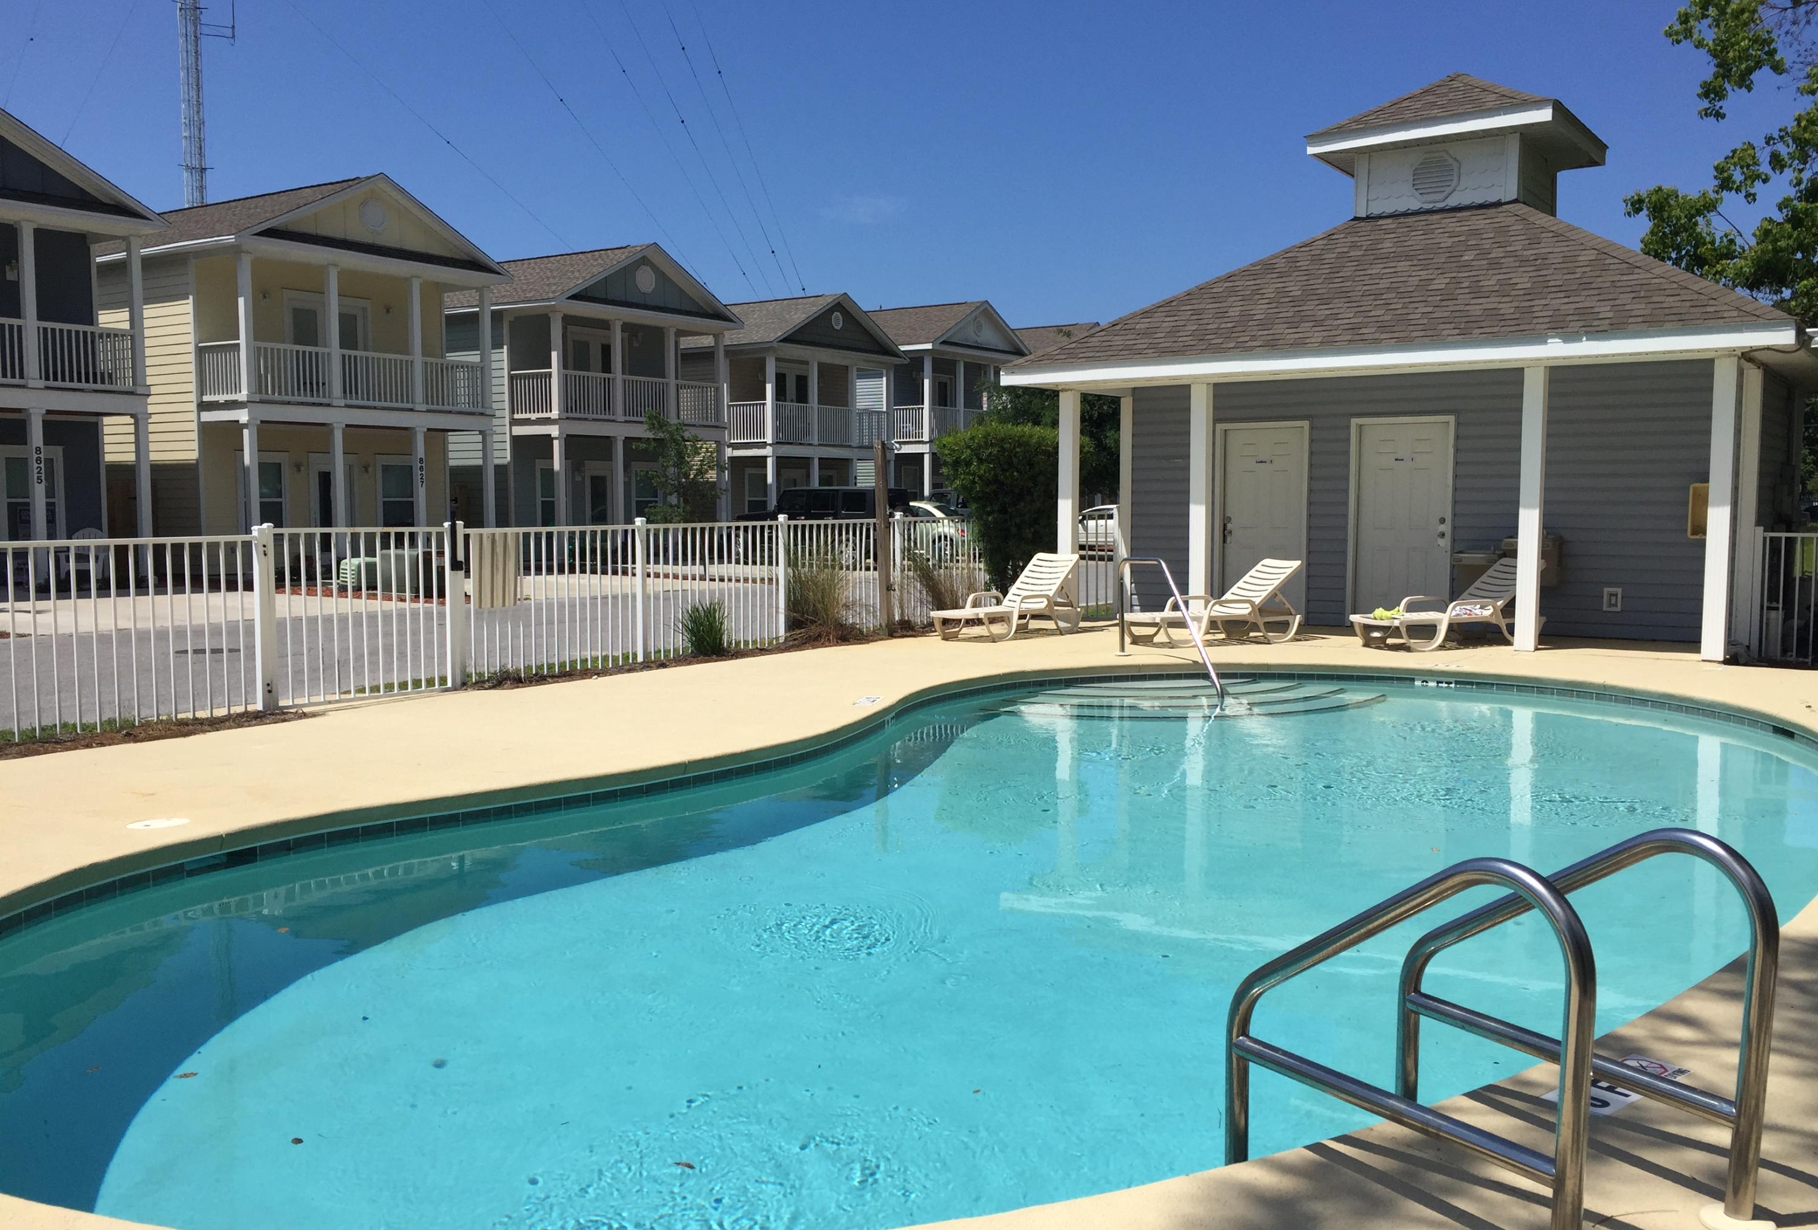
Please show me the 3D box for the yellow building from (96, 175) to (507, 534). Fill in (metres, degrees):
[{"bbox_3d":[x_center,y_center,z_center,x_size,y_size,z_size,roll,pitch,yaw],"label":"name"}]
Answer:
[{"bbox_3d":[-14.107,-4.664,31.334,10.500,7.476,6.100,3,6,33],"label":"yellow building"}]

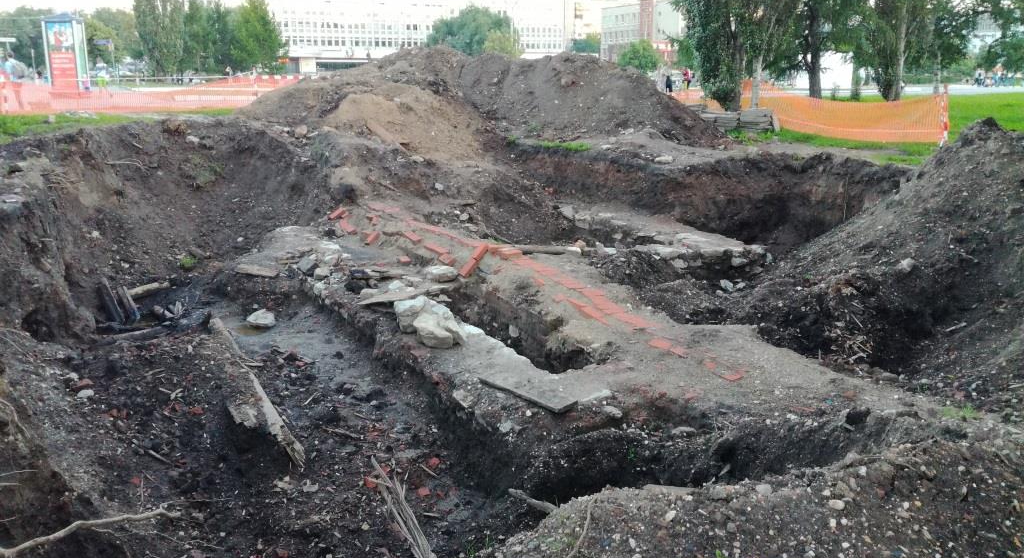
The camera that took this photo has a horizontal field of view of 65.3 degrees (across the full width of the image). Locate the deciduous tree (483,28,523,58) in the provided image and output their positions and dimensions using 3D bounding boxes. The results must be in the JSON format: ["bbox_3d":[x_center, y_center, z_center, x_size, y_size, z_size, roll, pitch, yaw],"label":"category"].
[{"bbox_3d":[-1.287,-30.477,107.786,5.400,6.400,5.400,0,15,0],"label":"deciduous tree"}]

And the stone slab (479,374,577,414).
[{"bbox_3d":[0.118,0.782,5.601,0.749,0.045,0.260,14,20,42],"label":"stone slab"}]

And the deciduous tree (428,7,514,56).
[{"bbox_3d":[-6.122,-34.751,116.994,12.400,9.900,12.400,0,15,0],"label":"deciduous tree"}]

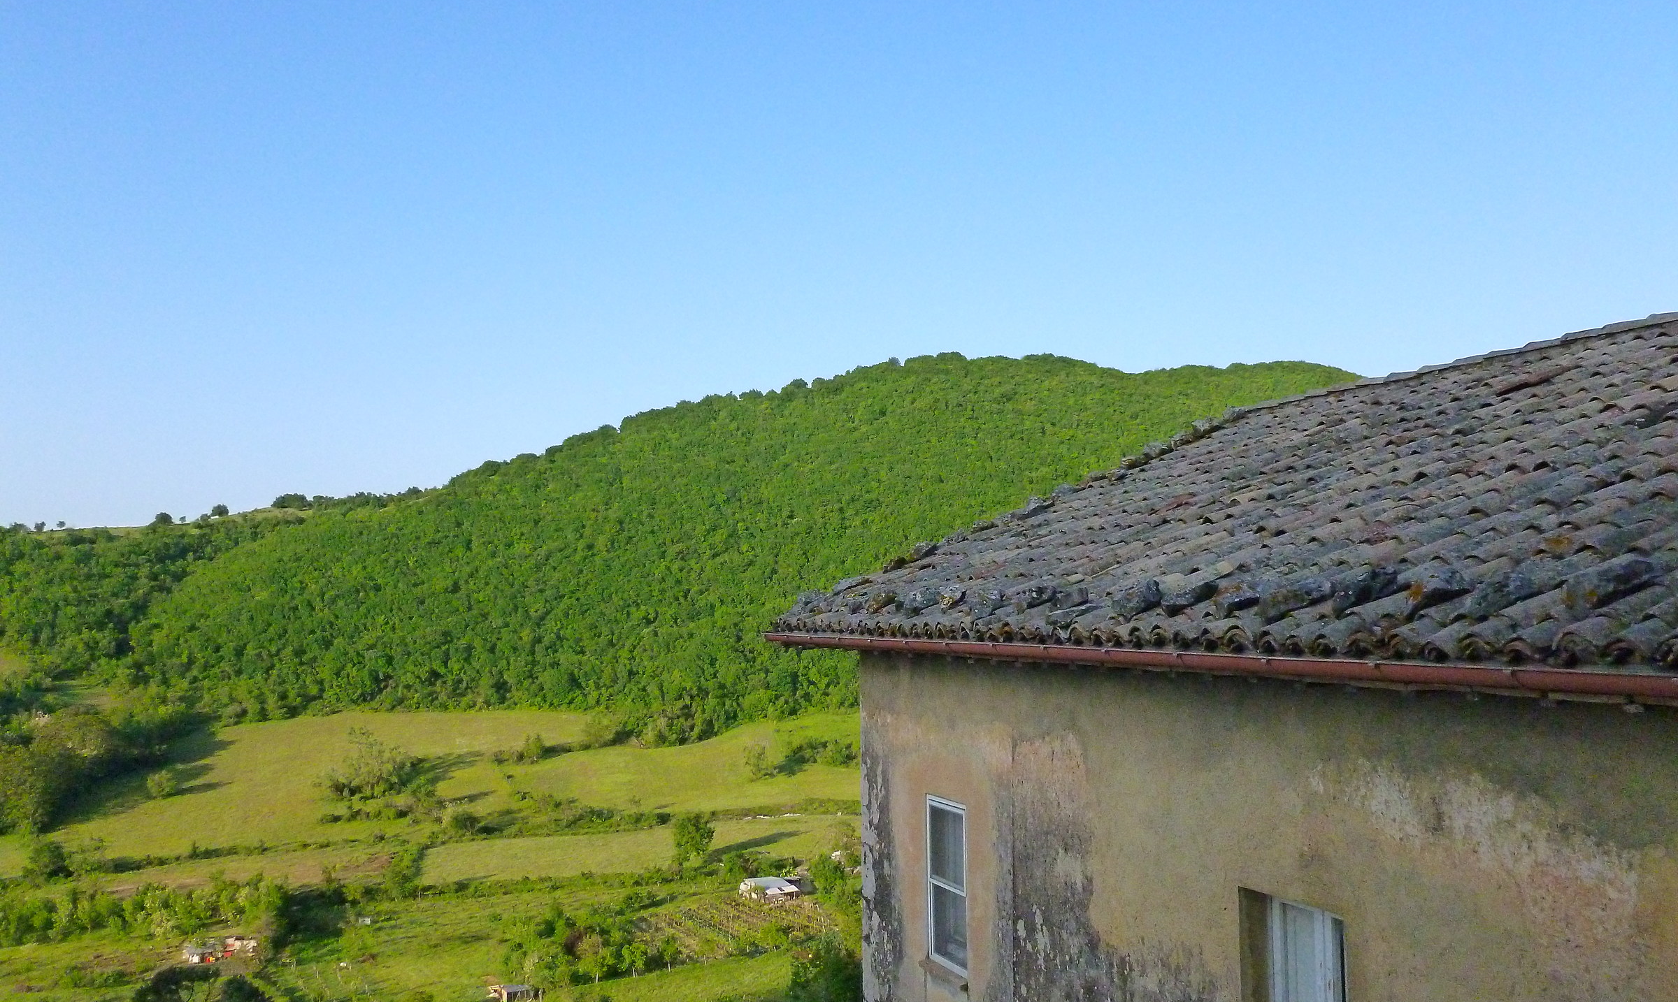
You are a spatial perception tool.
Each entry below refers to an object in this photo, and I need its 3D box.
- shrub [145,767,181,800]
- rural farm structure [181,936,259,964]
[{"bbox_3d":[-174.256,72.677,350.000,9.200,7.600,9.200,2,-5,-26],"label":"shrub"},{"bbox_3d":[-103.937,75.420,228.000,12.000,3.200,6.500,2,-5,-29],"label":"rural farm structure"}]

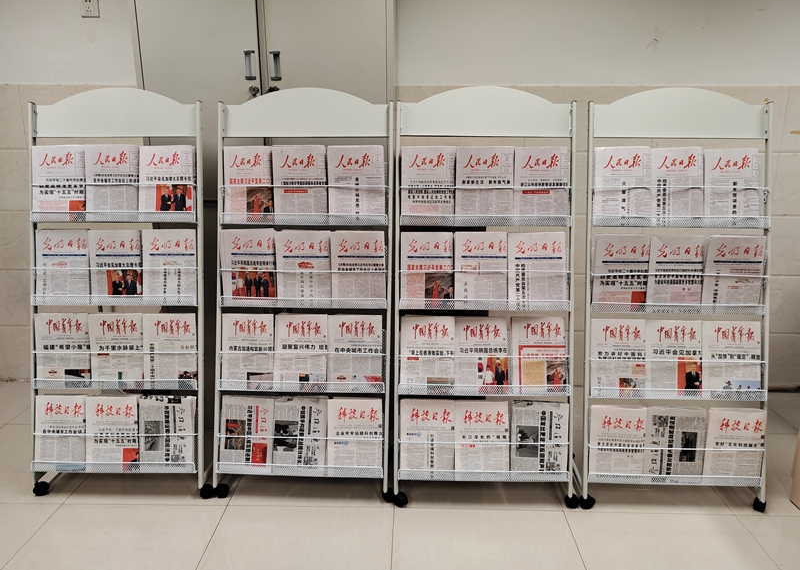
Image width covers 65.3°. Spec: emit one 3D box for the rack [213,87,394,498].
[{"bbox_3d":[-0.353,0.042,2.250,0.637,1.460,0.390,1,14,3],"label":"rack"}]

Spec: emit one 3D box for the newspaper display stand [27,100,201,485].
[{"bbox_3d":[-1.038,0.035,2.273,0.637,1.460,0.390,1,14,2],"label":"newspaper display stand"}]

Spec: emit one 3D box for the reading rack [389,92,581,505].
[{"bbox_3d":[0.299,0.052,2.216,0.637,1.460,0.390,0,14,1],"label":"reading rack"}]

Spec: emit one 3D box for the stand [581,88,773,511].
[{"bbox_3d":[0.972,0.059,2.191,0.637,1.460,0.390,1,14,2],"label":"stand"}]

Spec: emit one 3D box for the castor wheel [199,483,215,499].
[{"bbox_3d":[-0.713,0.753,2.301,0.050,0.055,0.048,0,14,1],"label":"castor wheel"}]

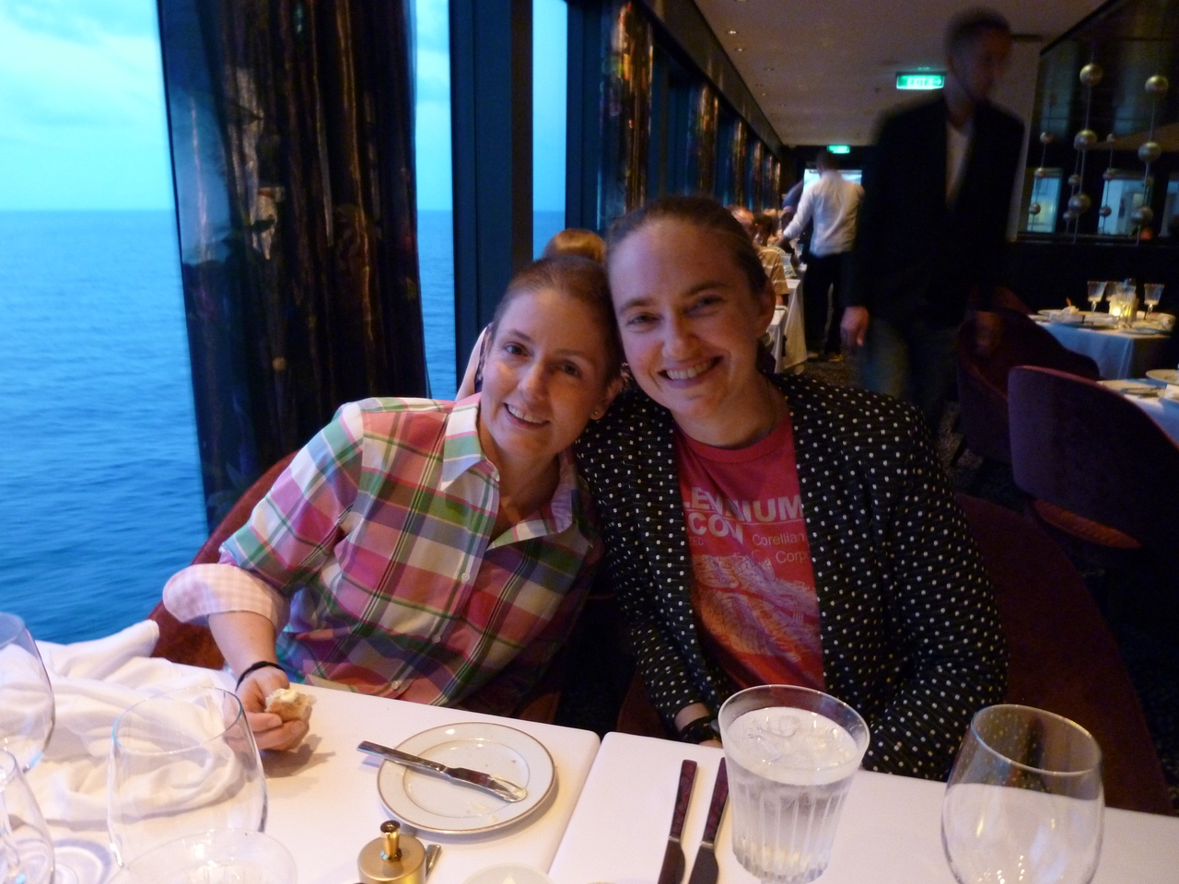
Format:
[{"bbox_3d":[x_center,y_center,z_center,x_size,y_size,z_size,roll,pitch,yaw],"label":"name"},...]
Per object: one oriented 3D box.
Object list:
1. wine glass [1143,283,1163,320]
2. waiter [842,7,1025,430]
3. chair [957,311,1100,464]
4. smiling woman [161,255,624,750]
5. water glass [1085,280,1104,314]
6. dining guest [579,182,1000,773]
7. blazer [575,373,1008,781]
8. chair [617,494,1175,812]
[{"bbox_3d":[2.531,-0.632,3.820,0.088,0.157,0.088,4,16,13],"label":"wine glass"},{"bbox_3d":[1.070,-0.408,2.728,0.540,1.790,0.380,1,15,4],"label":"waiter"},{"bbox_3d":[1.820,-0.135,3.652,0.640,0.780,0.620,-11,19,-35],"label":"chair"},{"bbox_3d":[-0.155,0.349,1.100,0.540,1.160,0.660,1,15,2],"label":"smiling woman"},{"bbox_3d":[2.308,-0.655,3.880,0.088,0.157,0.088,4,16,13],"label":"water glass"},{"bbox_3d":[0.235,0.334,1.023,0.500,1.200,0.660,4,16,15],"label":"dining guest"},{"bbox_3d":[0.235,0.192,0.995,0.490,0.560,0.390,4,16,15],"label":"blazer"},{"bbox_3d":[0.410,0.514,1.258,0.640,0.780,0.630,4,16,13],"label":"chair"}]

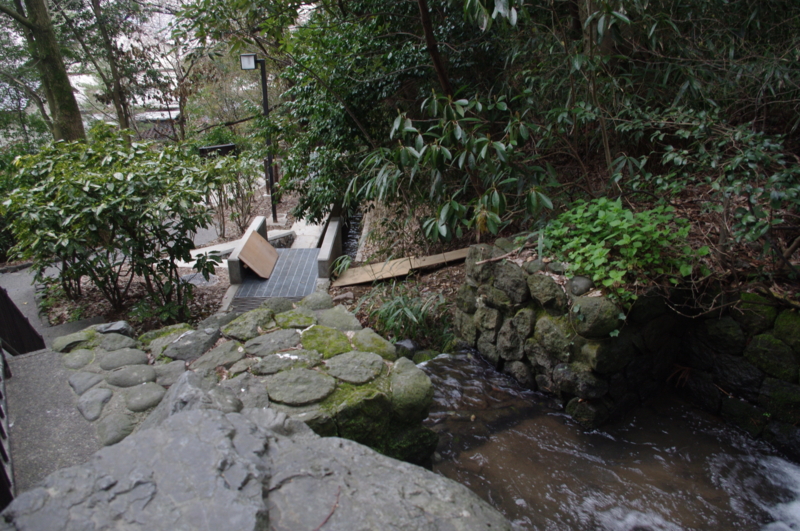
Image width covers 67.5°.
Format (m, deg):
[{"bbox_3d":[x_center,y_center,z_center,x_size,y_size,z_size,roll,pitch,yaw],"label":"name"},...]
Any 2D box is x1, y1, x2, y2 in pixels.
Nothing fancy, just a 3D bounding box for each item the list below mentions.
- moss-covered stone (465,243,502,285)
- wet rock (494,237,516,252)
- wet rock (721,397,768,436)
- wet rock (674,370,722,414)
[{"bbox_3d":[0.901,-0.011,6.462,0.340,0.410,0.420,-12,23,-29],"label":"moss-covered stone"},{"bbox_3d":[1.101,-0.219,6.250,0.212,0.157,0.249,-13,24,-31],"label":"wet rock"},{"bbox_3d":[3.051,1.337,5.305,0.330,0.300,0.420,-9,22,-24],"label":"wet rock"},{"bbox_3d":[2.435,1.039,4.903,0.319,0.365,0.385,-18,27,-41],"label":"wet rock"}]

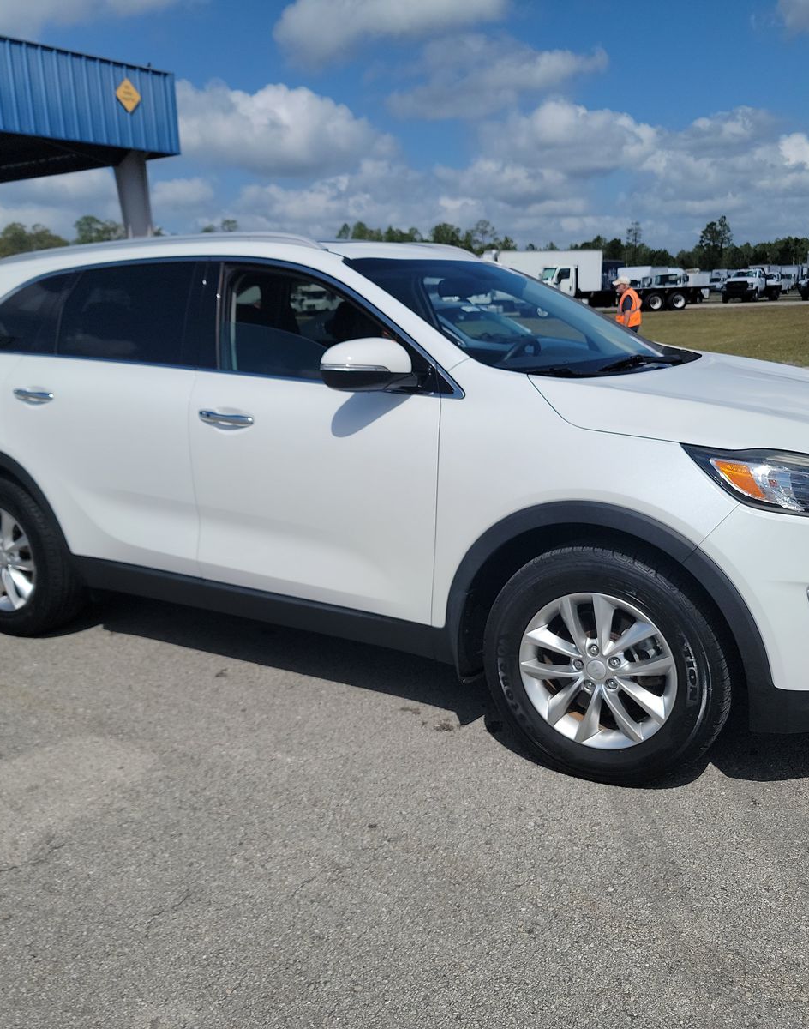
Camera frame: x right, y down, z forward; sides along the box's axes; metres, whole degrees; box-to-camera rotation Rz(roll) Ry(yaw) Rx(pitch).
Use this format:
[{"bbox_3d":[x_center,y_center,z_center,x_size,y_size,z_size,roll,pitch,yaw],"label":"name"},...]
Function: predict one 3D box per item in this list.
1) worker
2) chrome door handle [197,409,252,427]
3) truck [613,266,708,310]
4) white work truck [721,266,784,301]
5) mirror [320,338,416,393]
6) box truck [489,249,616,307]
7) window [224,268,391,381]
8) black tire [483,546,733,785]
[{"bbox_3d":[3.903,-3.260,16.595,0.420,1.720,0.520,-2,13,0],"label":"worker"},{"bbox_3d":[-0.617,-0.338,3.301,0.250,0.050,0.055,12,18,30],"label":"chrome door handle"},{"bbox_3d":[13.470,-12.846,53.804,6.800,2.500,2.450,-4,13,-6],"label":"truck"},{"bbox_3d":[21.942,-14.469,59.866,2.150,2.150,6.100,6,16,32],"label":"white work truck"},{"bbox_3d":[-0.112,-0.443,2.849,0.200,0.175,0.240,6,16,32],"label":"mirror"},{"bbox_3d":[8.682,-14.252,58.153,8.000,3.650,2.500,-6,13,-16],"label":"box truck"},{"bbox_3d":[-0.309,-0.654,3.199,0.850,0.400,0.070,6,-9,32],"label":"window"},{"bbox_3d":[0.608,0.434,2.846,0.730,0.730,0.240,5,15,29],"label":"black tire"}]

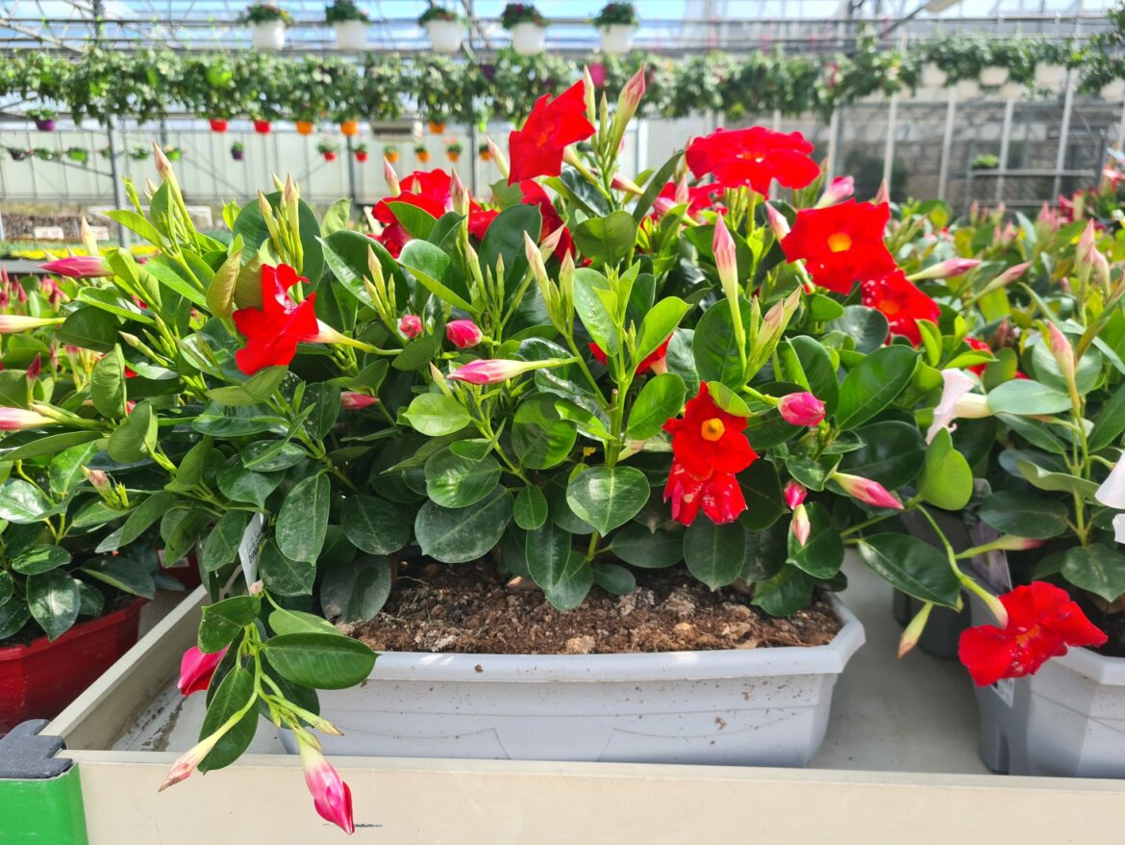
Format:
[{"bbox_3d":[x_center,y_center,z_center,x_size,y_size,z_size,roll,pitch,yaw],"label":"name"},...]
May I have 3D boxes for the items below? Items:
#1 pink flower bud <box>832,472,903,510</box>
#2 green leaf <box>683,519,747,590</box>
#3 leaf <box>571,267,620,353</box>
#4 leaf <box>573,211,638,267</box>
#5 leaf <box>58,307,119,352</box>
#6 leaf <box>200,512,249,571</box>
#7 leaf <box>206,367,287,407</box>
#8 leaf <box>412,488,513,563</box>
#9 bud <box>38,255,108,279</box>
[{"bbox_3d":[0.238,0.054,0.660,0.060,0.018,0.018,26,-15,17],"label":"pink flower bud"},{"bbox_3d":[0.126,0.105,0.700,0.052,0.066,0.015,0,-18,0],"label":"green leaf"},{"bbox_3d":[0.024,-0.082,0.620,0.033,0.068,0.015,-18,-9,-23],"label":"leaf"},{"bbox_3d":[0.035,-0.152,0.700,0.052,0.052,0.018,-2,-30,-1],"label":"leaf"},{"bbox_3d":[-0.392,-0.077,0.700,0.050,0.036,0.015,12,-18,-8],"label":"leaf"},{"bbox_3d":[-0.308,0.108,0.770,0.046,0.062,0.016,16,-13,19],"label":"leaf"},{"bbox_3d":[-0.219,-0.024,0.585,0.055,0.020,0.045,-24,30,-29],"label":"leaf"},{"bbox_3d":[-0.083,0.086,0.710,0.090,0.068,0.018,-32,-20,-13],"label":"leaf"},{"bbox_3d":[-0.357,-0.114,0.620,0.056,0.016,0.016,3,0,-11],"label":"bud"}]

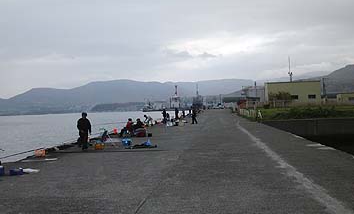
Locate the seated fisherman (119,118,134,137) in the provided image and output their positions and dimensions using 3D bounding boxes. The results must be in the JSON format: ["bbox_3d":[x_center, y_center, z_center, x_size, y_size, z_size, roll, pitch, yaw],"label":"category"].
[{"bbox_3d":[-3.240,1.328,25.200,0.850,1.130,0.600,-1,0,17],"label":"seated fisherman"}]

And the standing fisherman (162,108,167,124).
[{"bbox_3d":[-1.382,1.073,43.000,0.400,1.680,0.500,-1,0,6],"label":"standing fisherman"}]

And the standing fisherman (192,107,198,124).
[{"bbox_3d":[1.870,0.879,39.300,0.450,1.730,0.520,-1,0,6],"label":"standing fisherman"}]

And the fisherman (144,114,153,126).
[{"bbox_3d":[-2.785,1.319,38.000,0.800,1.120,0.550,-1,0,0],"label":"fisherman"}]

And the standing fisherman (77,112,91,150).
[{"bbox_3d":[-4.135,1.075,17.200,0.570,1.660,0.400,-1,0,3],"label":"standing fisherman"}]

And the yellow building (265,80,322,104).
[{"bbox_3d":[27.205,-3.052,92.000,12.300,5.800,10.000,-1,0,9],"label":"yellow building"}]

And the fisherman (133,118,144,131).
[{"bbox_3d":[-2.617,1.359,26.300,0.800,1.100,0.600,-1,0,-6],"label":"fisherman"}]

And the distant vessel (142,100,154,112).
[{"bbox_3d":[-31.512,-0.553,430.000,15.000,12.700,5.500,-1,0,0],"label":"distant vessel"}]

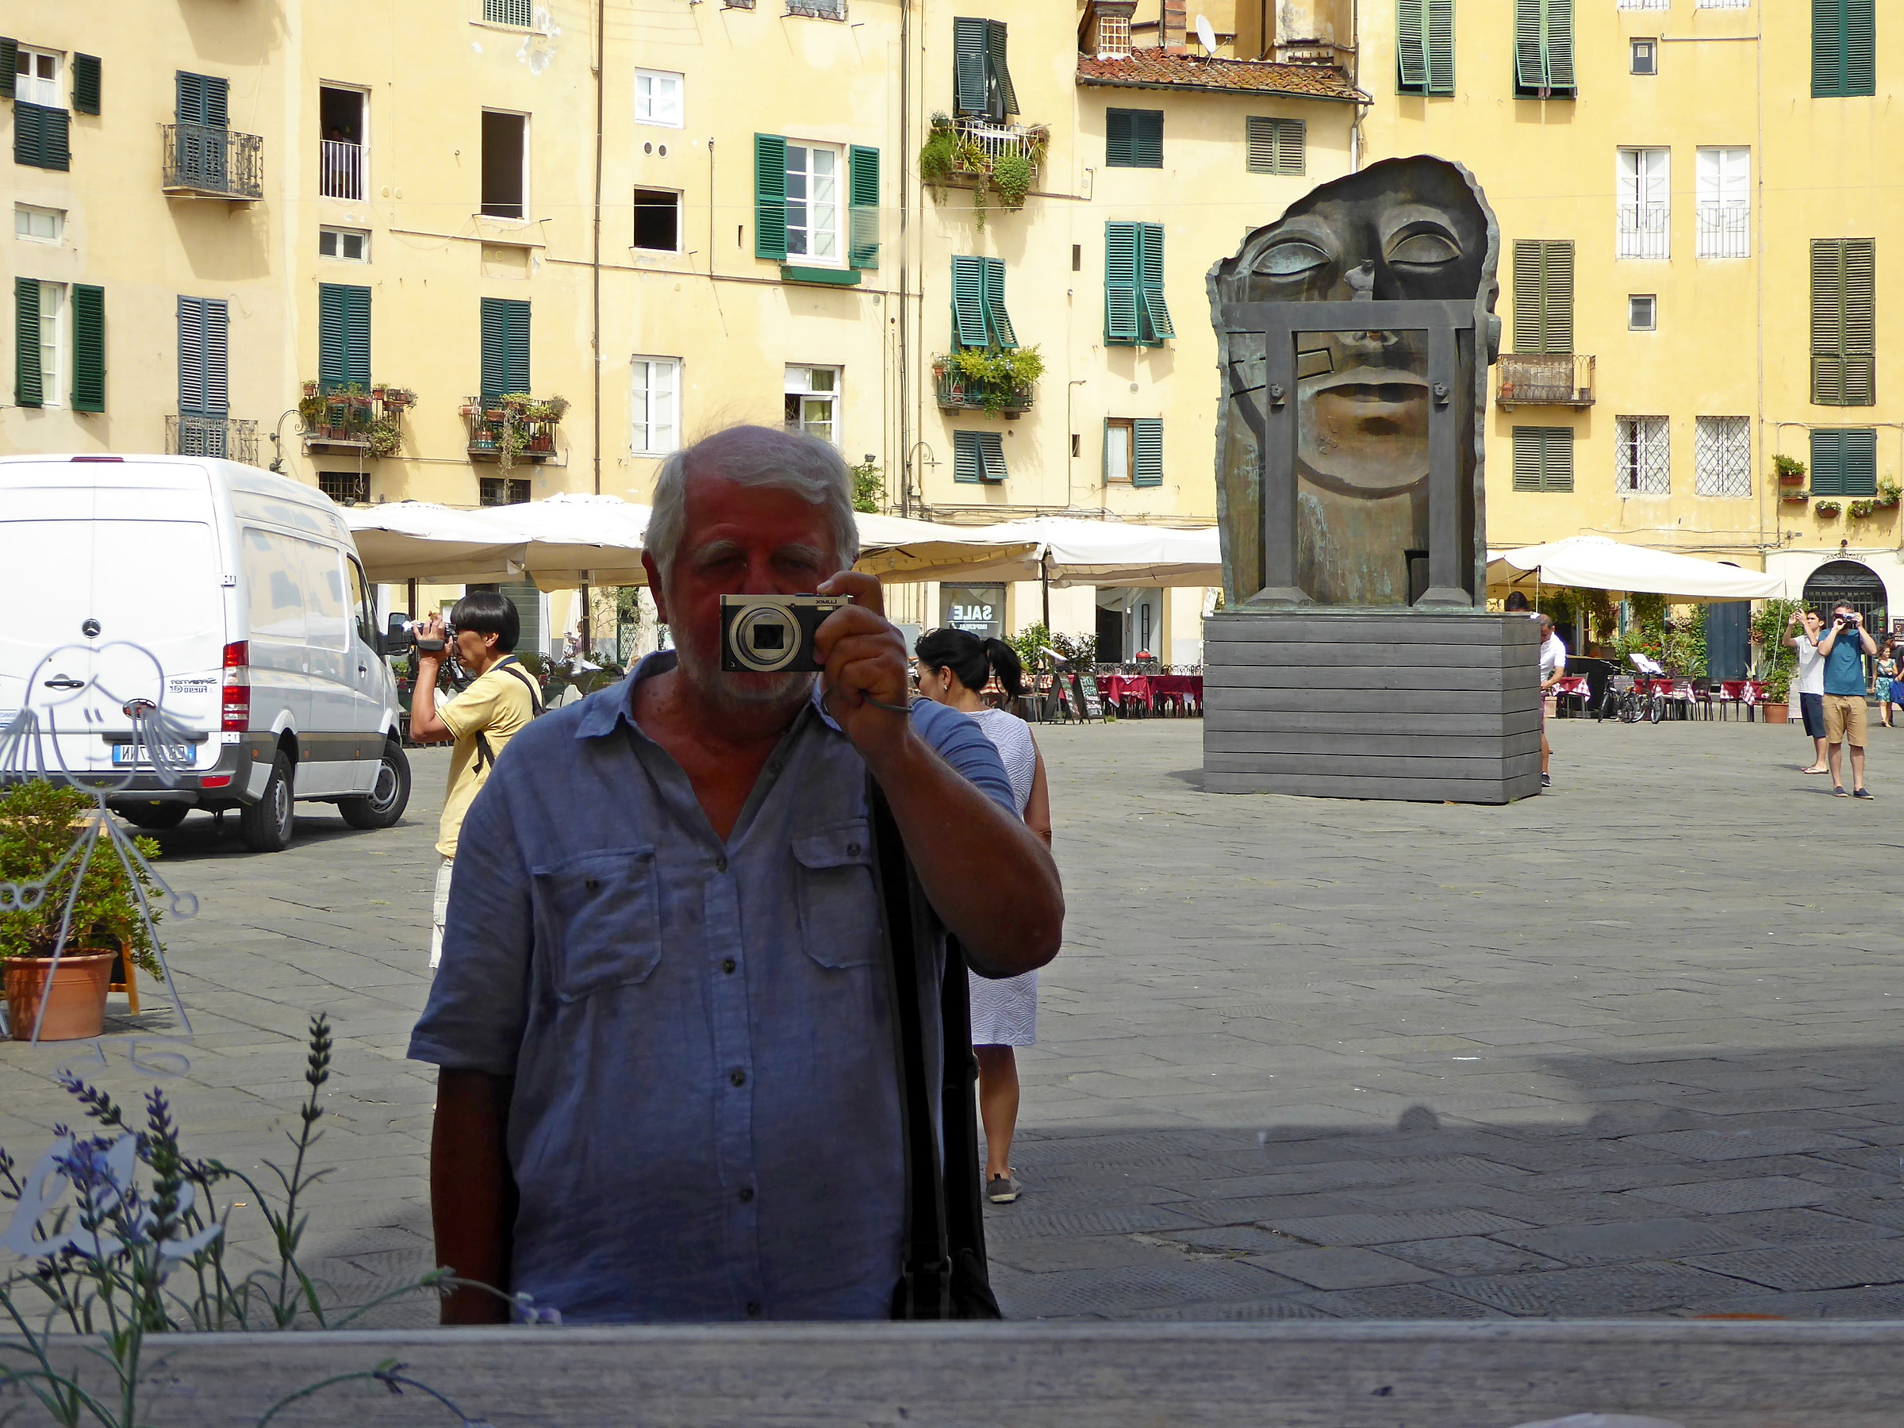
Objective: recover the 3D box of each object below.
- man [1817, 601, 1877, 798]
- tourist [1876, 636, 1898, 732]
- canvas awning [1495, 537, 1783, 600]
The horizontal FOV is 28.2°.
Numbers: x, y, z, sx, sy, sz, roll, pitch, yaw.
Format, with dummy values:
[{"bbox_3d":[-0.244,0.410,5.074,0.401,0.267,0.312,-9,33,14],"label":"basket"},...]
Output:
[{"bbox_3d":[8.090,-0.130,34.300,0.560,1.750,0.450,0,1,4],"label":"man"},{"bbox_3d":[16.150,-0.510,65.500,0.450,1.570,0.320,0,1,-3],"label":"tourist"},{"bbox_3d":[12.000,-1.530,67.500,4.400,3.250,4.100,0,1,-8],"label":"canvas awning"}]

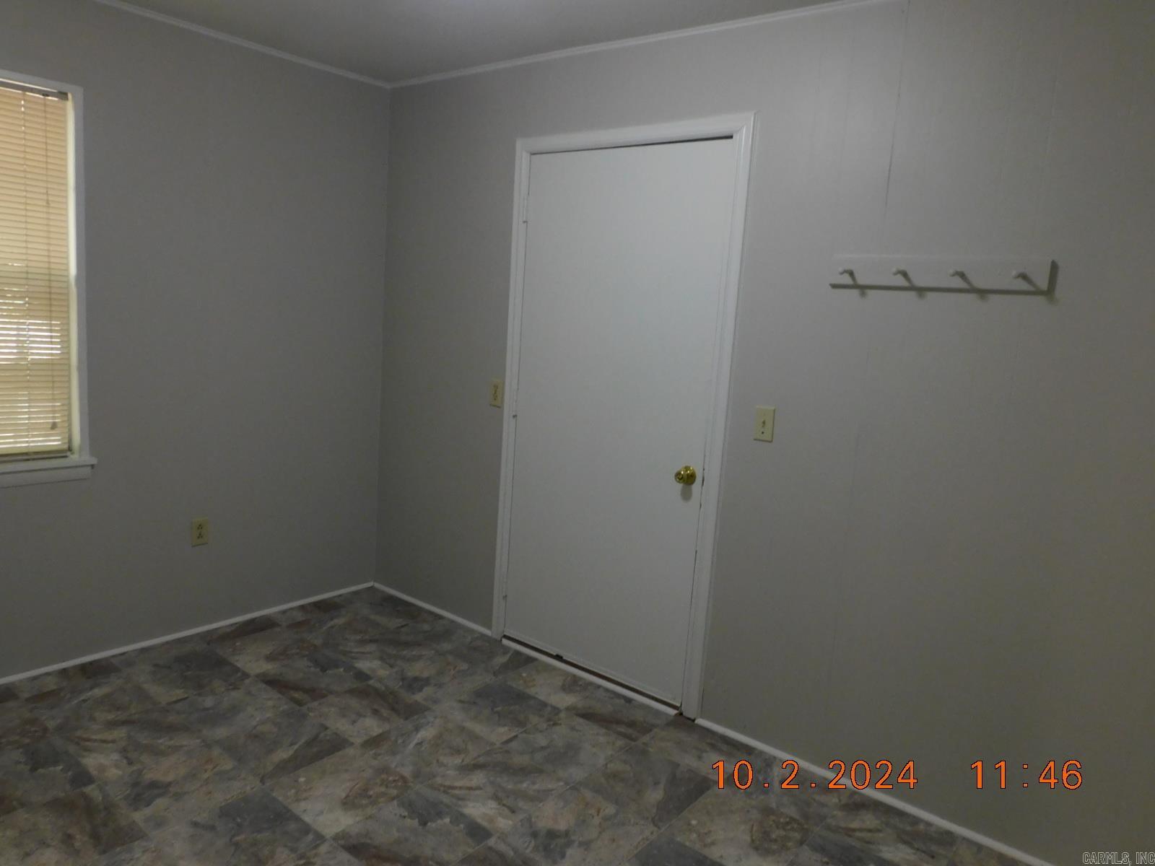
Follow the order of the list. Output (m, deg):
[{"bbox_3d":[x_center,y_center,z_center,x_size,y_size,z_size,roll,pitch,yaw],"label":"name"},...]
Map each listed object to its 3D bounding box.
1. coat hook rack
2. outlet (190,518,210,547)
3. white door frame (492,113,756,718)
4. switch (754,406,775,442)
[{"bbox_3d":[1.002,-0.458,2.278,0.600,0.087,0.081,11,11,38],"label":"coat hook rack"},{"bbox_3d":[-1.565,0.411,3.324,0.010,0.115,0.069,11,11,38],"label":"outlet"},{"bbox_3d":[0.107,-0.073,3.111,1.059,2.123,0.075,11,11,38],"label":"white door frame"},{"bbox_3d":[0.623,-0.028,2.667,0.069,0.115,0.014,11,11,38],"label":"switch"}]

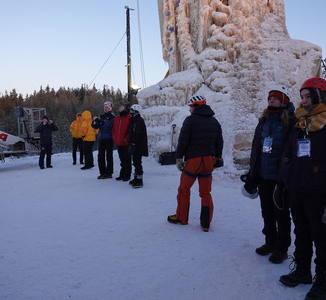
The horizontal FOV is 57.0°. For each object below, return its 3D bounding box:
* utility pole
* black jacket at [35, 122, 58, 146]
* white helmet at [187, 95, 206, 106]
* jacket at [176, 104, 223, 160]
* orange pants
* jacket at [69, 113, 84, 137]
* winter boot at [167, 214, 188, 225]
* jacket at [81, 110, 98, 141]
[{"bbox_3d":[-2.010,-4.230,18.000,0.380,8.300,0.300,0,5,0],"label":"utility pole"},{"bbox_3d":[-3.757,-0.511,9.700,0.680,0.740,0.420,-2,6,-21],"label":"black jacket"},{"bbox_3d":[0.462,-0.660,4.050,0.275,0.155,0.210,3,6,31],"label":"white helmet"},{"bbox_3d":[0.508,-0.236,4.100,0.560,0.730,0.380,-3,6,-24],"label":"jacket"},{"bbox_3d":[0.456,0.574,4.170,0.420,1.020,0.420,-3,6,-25],"label":"orange pants"},{"bbox_3d":[-2.880,-0.816,10.200,0.560,0.860,0.360,-2,6,-21],"label":"jacket"},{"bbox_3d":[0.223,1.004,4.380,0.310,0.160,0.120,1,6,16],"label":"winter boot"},{"bbox_3d":[-2.254,-0.741,9.300,0.520,0.920,0.400,-4,6,-33],"label":"jacket"}]

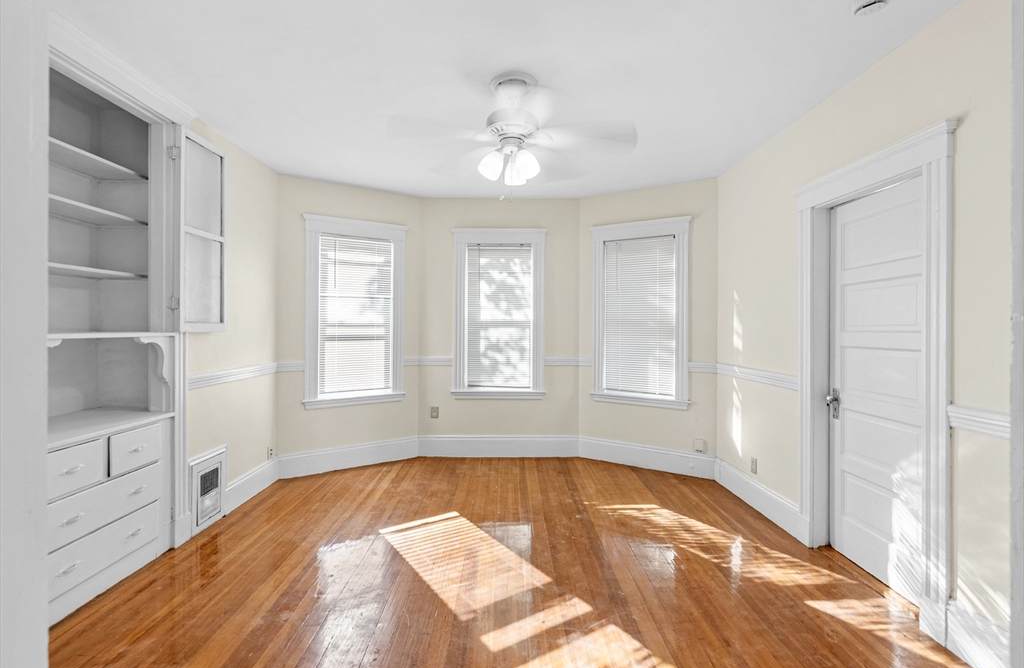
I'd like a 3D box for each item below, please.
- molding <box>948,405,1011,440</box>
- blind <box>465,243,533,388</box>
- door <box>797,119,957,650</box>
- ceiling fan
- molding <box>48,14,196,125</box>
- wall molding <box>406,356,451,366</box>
[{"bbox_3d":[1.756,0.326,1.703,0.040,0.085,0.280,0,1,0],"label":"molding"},{"bbox_3d":[-0.123,-0.182,4.659,0.670,1.480,0.040,0,1,0],"label":"blind"},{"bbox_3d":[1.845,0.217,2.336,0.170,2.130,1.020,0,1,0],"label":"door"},{"bbox_3d":[0.006,-1.064,2.448,1.300,0.555,1.300,0,1,0],"label":"ceiling fan"},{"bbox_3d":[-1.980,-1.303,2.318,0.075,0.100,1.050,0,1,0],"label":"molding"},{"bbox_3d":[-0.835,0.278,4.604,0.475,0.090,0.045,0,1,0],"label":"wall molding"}]

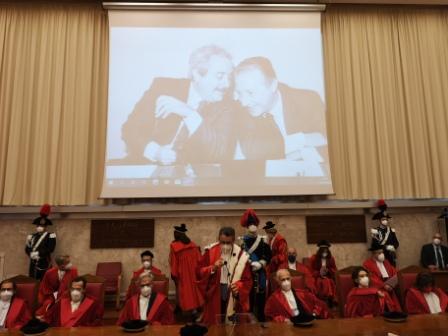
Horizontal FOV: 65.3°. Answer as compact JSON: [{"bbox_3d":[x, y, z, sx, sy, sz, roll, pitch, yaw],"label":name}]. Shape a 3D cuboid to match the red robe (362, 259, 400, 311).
[{"bbox_3d":[2.636,1.997,5.844,0.580,0.950,0.620,1,-10,-14],"label":"red robe"}]

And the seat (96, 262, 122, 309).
[{"bbox_3d":[-2.390,2.443,7.285,0.530,0.910,0.550,-1,-9,-2],"label":"seat"}]

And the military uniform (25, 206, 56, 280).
[{"bbox_3d":[-3.680,1.826,7.057,0.600,2.080,0.420,-1,-9,-3],"label":"military uniform"}]

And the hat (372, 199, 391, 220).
[{"bbox_3d":[3.367,0.889,7.445,0.400,0.440,0.240,0,-9,-5],"label":"hat"}]

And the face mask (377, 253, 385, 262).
[{"bbox_3d":[2.645,1.508,5.875,0.130,0.150,0.090,1,-10,-13],"label":"face mask"}]

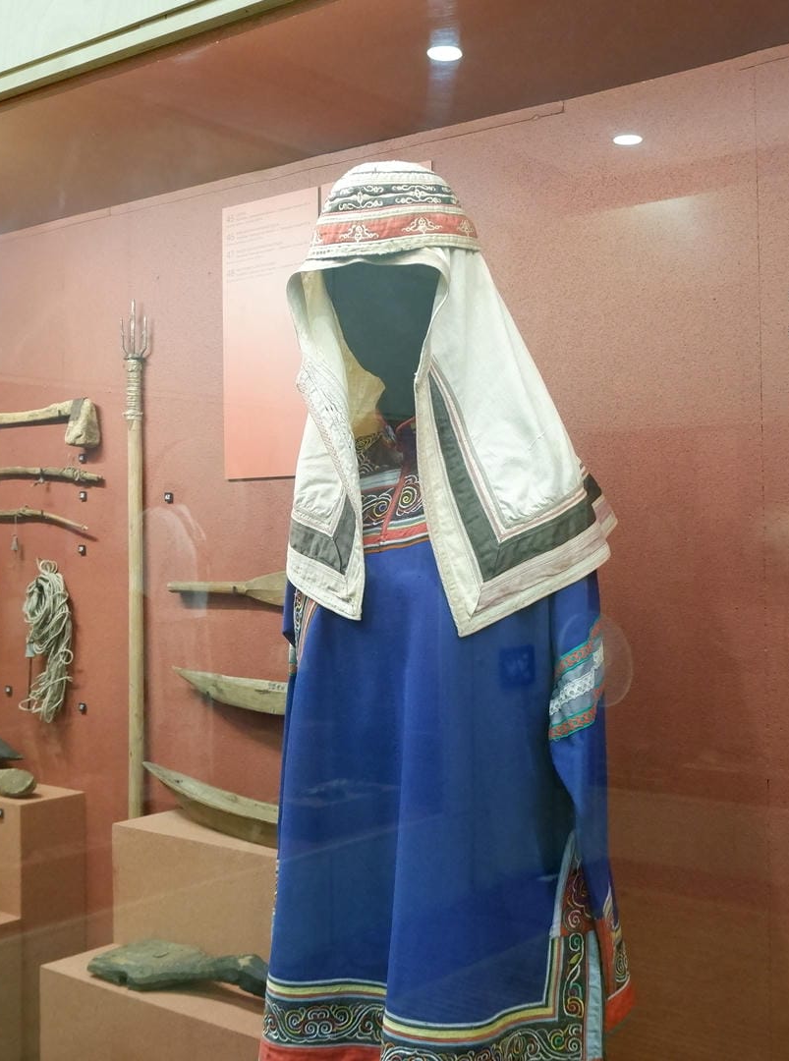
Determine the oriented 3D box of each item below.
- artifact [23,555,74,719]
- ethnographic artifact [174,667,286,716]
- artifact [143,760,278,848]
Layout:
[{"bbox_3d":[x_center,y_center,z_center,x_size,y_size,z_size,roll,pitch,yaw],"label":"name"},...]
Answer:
[{"bbox_3d":[-0.715,0.228,2.470,0.120,0.328,0.060,-1,-1,36],"label":"artifact"},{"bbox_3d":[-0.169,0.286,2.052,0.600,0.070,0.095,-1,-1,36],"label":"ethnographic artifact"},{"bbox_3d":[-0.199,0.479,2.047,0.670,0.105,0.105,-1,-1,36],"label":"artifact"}]

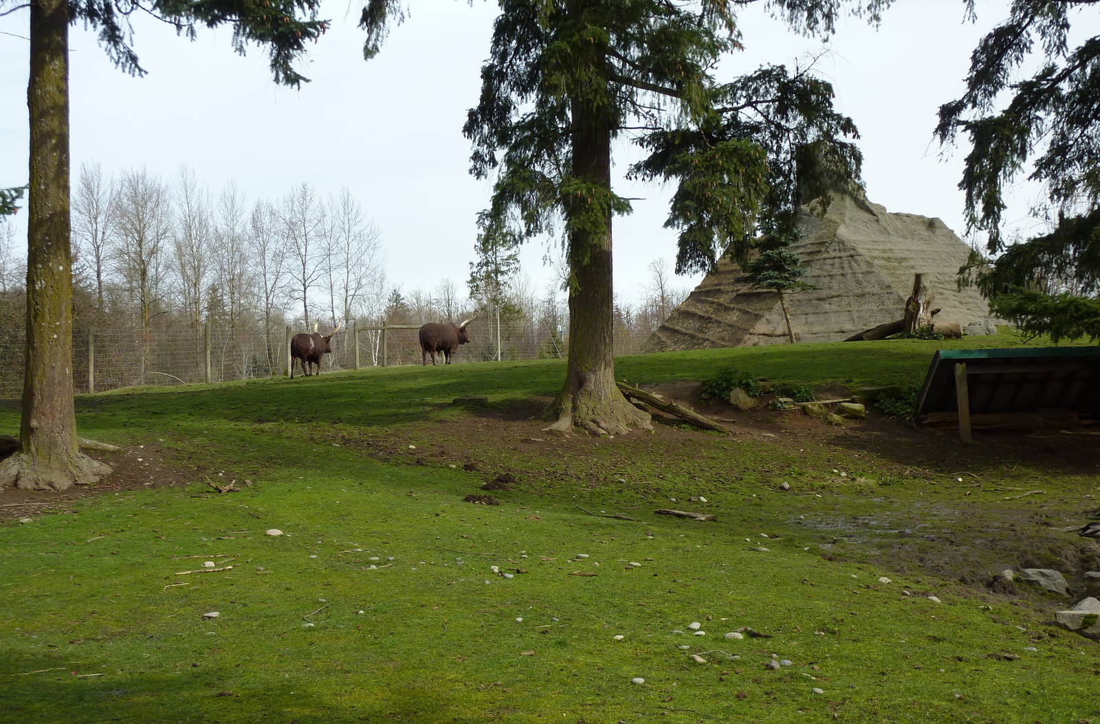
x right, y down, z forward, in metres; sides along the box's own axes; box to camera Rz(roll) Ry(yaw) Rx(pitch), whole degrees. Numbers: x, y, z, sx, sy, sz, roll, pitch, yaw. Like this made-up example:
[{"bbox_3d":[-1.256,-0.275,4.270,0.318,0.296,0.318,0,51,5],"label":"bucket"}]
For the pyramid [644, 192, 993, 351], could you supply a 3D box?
[{"bbox_3d":[9.350,-3.200,49.500,11.800,5.600,10.800,0,2,11],"label":"pyramid"}]

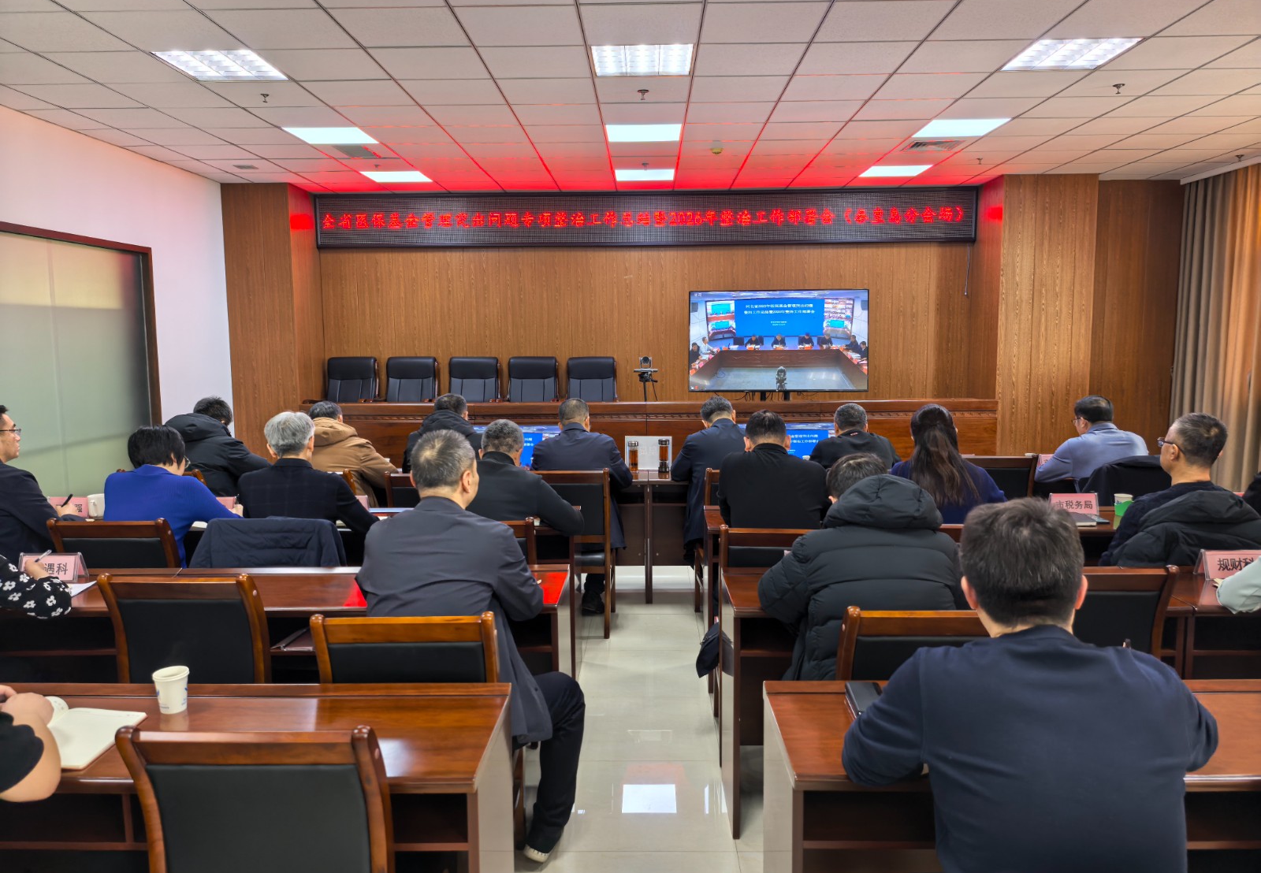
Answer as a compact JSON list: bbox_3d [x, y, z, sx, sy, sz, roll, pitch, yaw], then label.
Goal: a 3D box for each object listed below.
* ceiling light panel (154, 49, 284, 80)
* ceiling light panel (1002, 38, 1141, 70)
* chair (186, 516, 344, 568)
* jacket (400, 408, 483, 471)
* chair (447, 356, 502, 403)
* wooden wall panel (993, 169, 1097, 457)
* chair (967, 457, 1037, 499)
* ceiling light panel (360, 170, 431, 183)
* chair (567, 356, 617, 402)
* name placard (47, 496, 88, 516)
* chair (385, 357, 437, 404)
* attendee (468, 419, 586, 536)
[{"bbox_3d":[-2.416,-2.209,5.185,0.600,0.050,0.580,0,6,1],"label":"ceiling light panel"},{"bbox_3d":[2.543,-2.228,5.072,0.600,0.050,0.580,0,6,1],"label":"ceiling light panel"},{"bbox_3d":[-1.366,0.745,3.597,0.500,0.920,0.570,0,7,1],"label":"chair"},{"bbox_3d":[-1.000,0.189,4.973,0.580,0.660,0.500,0,6,1],"label":"jacket"},{"bbox_3d":[-1.643,-0.255,9.063,0.610,1.120,0.660,0,6,1],"label":"chair"},{"bbox_3d":[4.188,-0.999,8.879,0.940,3.227,0.100,0,6,1],"label":"wooden wall panel"},{"bbox_3d":[2.130,0.547,5.376,0.470,0.930,0.550,0,7,1],"label":"chair"},{"bbox_3d":[-2.258,-2.549,8.525,0.595,0.050,0.595,0,7,1],"label":"ceiling light panel"},{"bbox_3d":[-0.400,-0.274,8.967,0.620,1.100,0.660,0,7,1],"label":"chair"},{"bbox_3d":[-2.739,0.339,4.263,0.195,0.092,0.085,0,7,1],"label":"name placard"},{"bbox_3d":[-2.305,-0.263,9.007,0.620,1.100,0.660,0,7,1],"label":"chair"},{"bbox_3d":[-0.511,0.557,3.817,0.630,1.280,0.840,0,6,1],"label":"attendee"}]

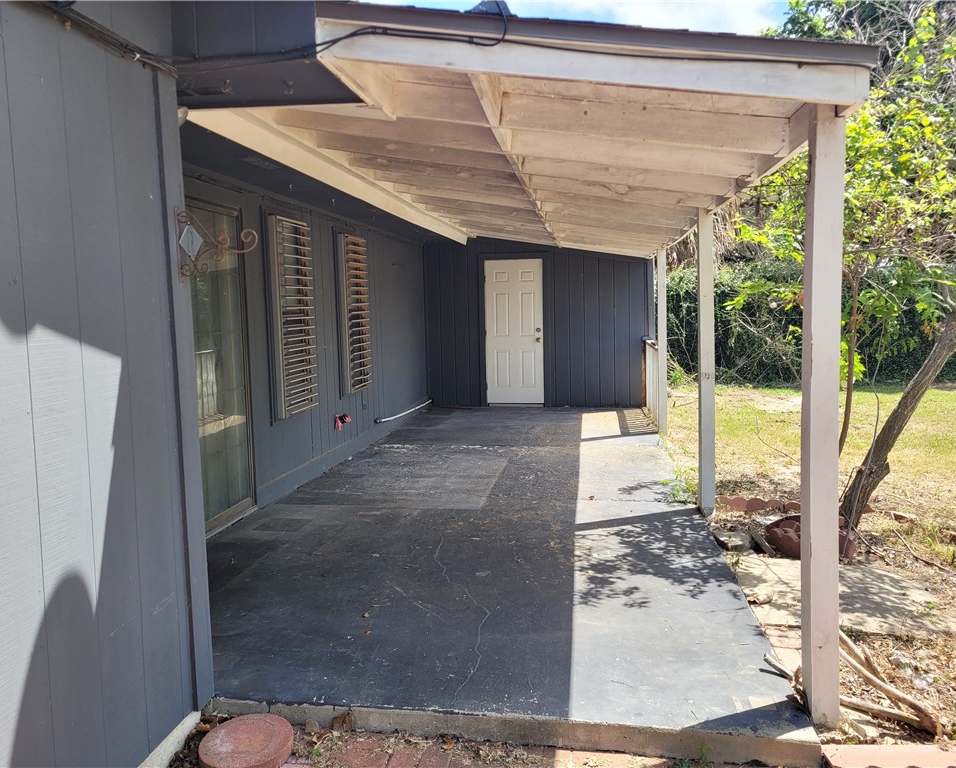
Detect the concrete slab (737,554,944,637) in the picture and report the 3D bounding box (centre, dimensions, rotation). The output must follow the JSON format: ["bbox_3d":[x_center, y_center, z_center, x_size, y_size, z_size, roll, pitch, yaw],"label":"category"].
[{"bbox_3d":[1.741,1.049,3.793,0.840,0.070,0.950,-1,6,9],"label":"concrete slab"}]

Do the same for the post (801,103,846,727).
[{"bbox_3d":[1.128,0.112,2.508,0.089,2.045,0.092,-1,6,9],"label":"post"}]

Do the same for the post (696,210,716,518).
[{"bbox_3d":[1.494,-0.137,5.005,0.087,2.025,0.090,-1,6,9],"label":"post"}]

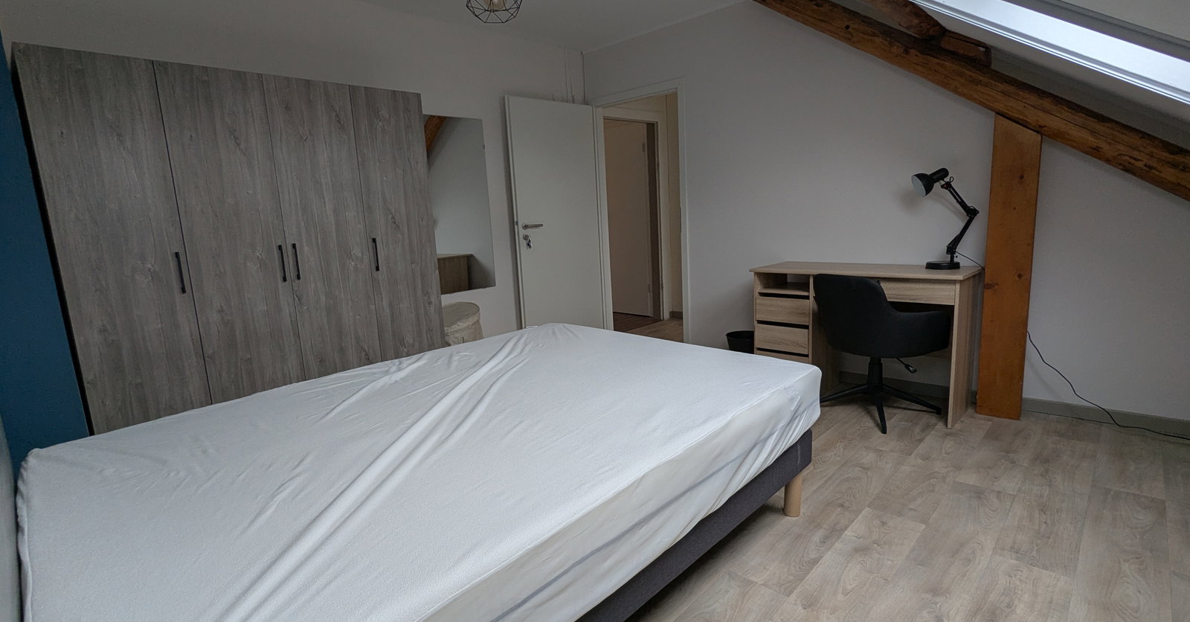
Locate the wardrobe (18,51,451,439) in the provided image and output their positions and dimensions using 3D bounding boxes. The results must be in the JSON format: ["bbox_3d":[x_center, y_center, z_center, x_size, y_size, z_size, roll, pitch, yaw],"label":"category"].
[{"bbox_3d":[-1.677,-0.219,2.887,1.610,1.835,0.520,-12,14,-44],"label":"wardrobe"}]

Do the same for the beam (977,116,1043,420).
[{"bbox_3d":[2.059,-0.204,2.720,0.165,1.484,0.178,-12,14,-44],"label":"beam"}]

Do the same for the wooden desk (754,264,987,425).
[{"bbox_3d":[1.493,0.130,3.135,0.470,0.748,1.085,-12,14,-44],"label":"wooden desk"}]

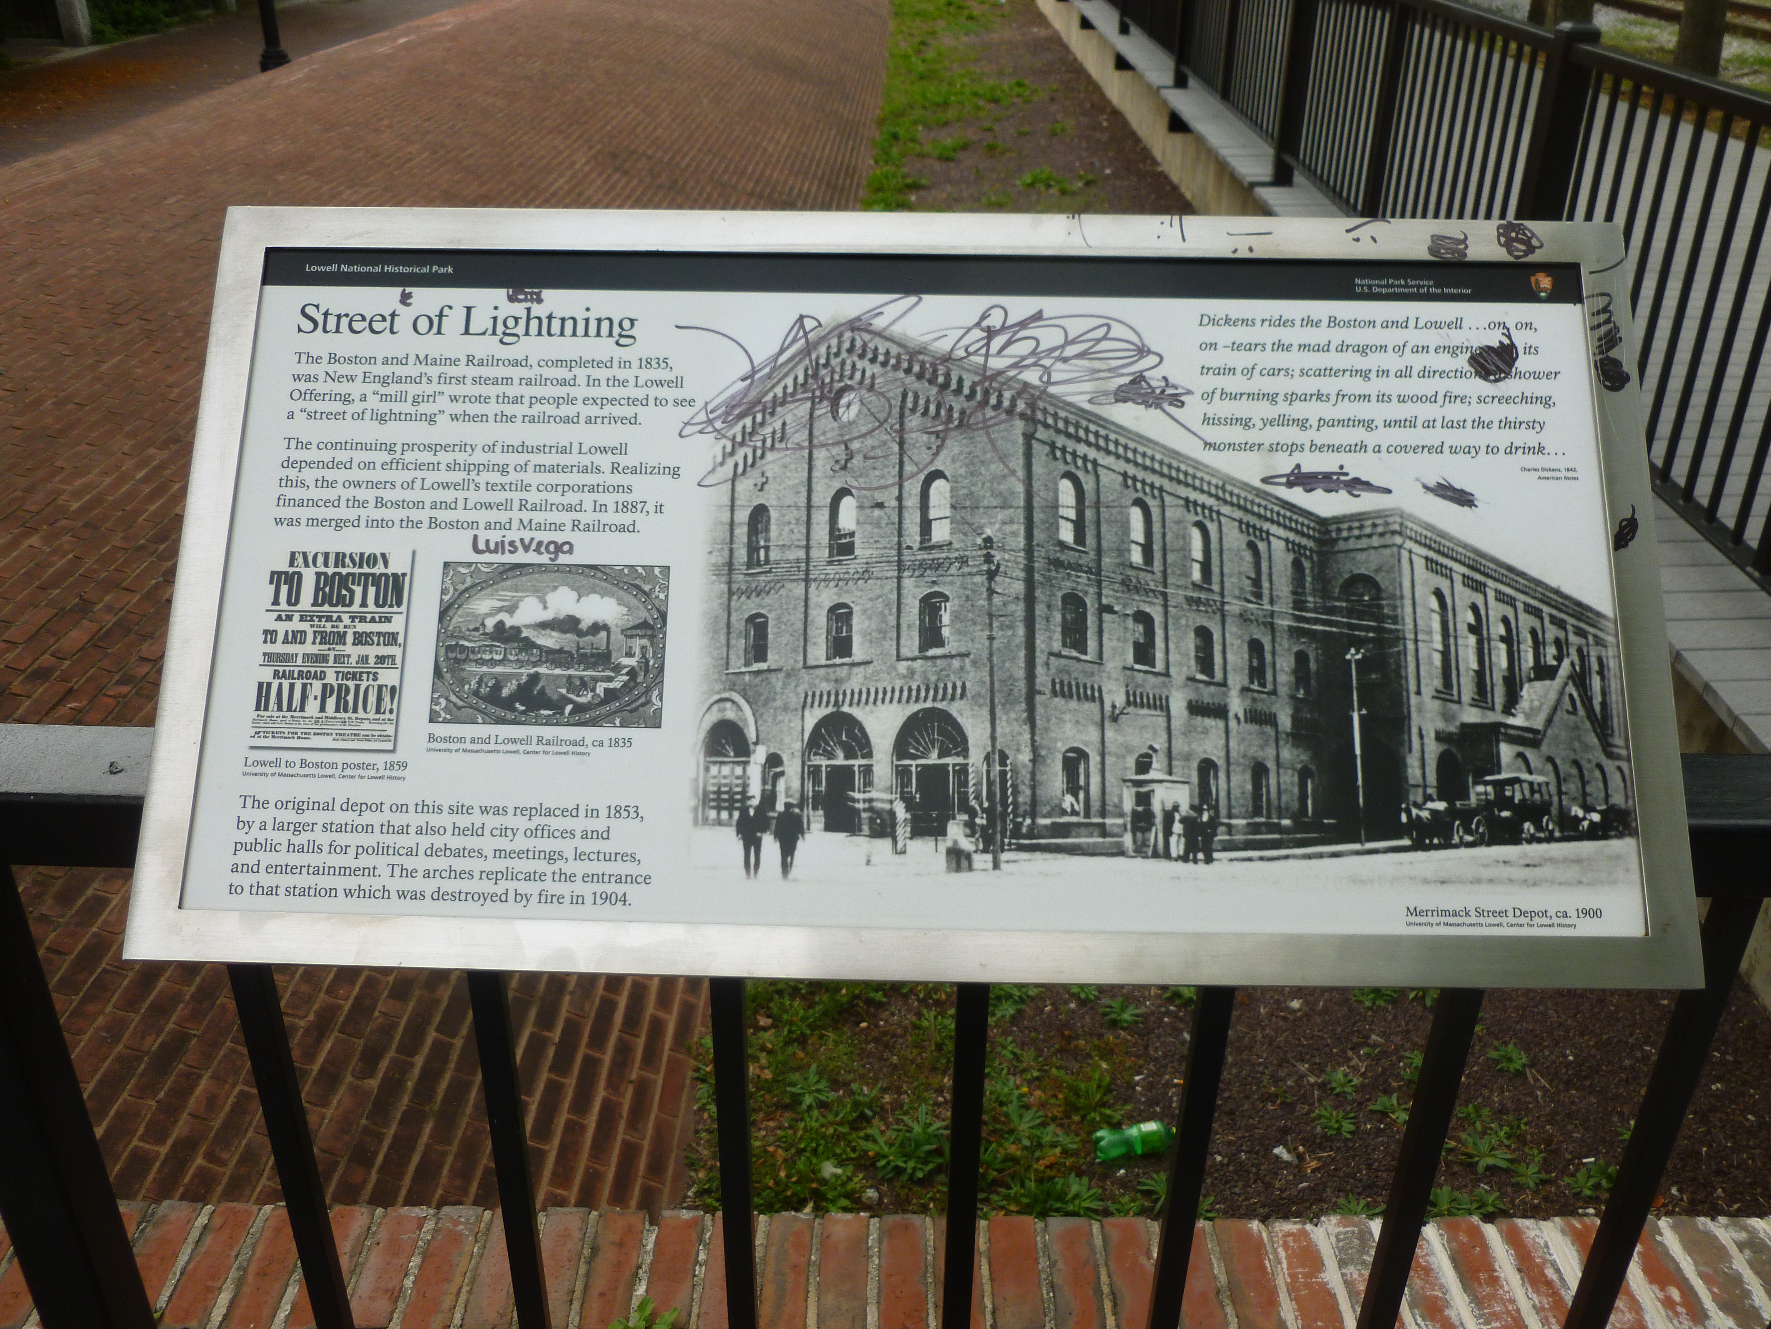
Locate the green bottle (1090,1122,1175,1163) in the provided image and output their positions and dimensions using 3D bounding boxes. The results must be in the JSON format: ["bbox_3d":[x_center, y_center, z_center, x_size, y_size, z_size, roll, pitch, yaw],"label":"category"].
[{"bbox_3d":[0.624,1.176,3.558,0.208,0.073,0.073,-6,28,-12],"label":"green bottle"}]

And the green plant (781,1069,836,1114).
[{"bbox_3d":[-0.191,1.058,3.557,0.128,0.065,0.110,1,28,0],"label":"green plant"}]

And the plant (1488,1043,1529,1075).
[{"bbox_3d":[1.685,1.067,3.878,0.100,0.050,0.090,1,28,0],"label":"plant"}]

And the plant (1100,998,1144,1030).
[{"bbox_3d":[0.651,0.963,3.956,0.114,0.050,0.095,1,28,0],"label":"plant"}]

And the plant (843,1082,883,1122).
[{"bbox_3d":[-0.057,1.080,3.546,0.102,0.060,0.092,1,28,0],"label":"plant"}]

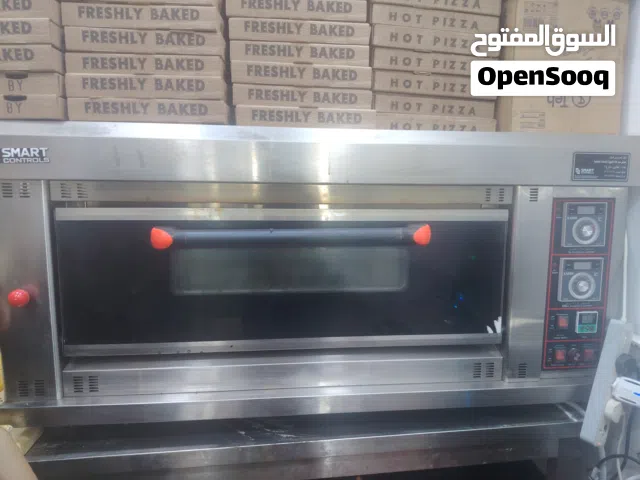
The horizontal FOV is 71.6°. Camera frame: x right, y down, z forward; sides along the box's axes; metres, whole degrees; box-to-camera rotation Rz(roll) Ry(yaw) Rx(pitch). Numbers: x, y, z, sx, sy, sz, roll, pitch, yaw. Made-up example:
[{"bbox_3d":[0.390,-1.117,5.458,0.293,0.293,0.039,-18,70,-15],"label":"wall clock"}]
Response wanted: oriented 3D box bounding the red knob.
[{"bbox_3d":[-0.578,0.111,0.851,0.037,0.037,0.038,0,6,-6],"label":"red knob"}]

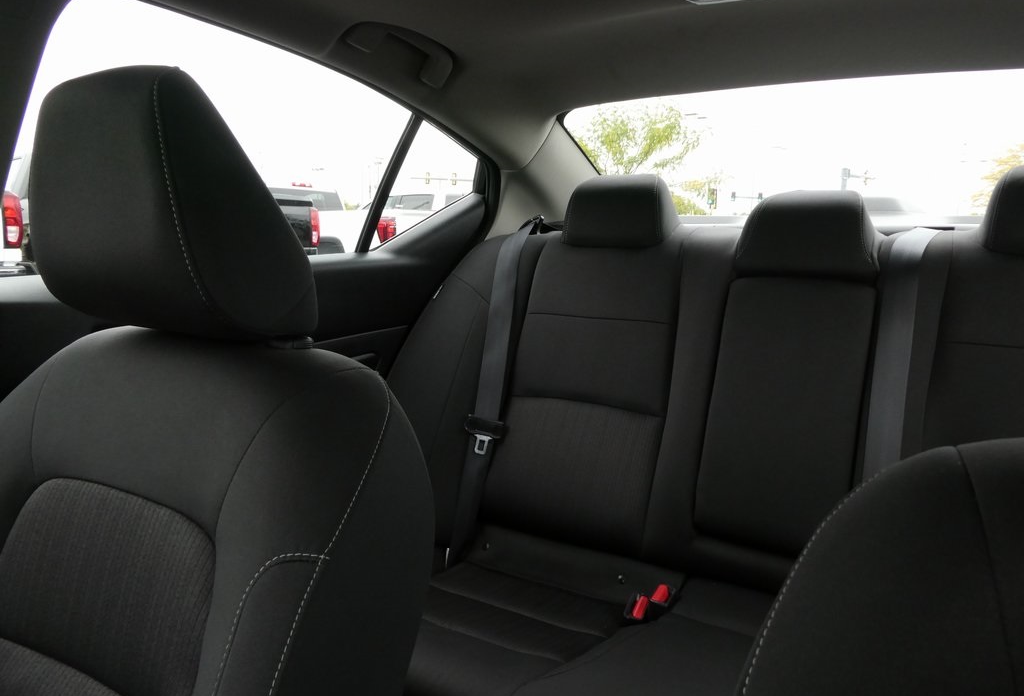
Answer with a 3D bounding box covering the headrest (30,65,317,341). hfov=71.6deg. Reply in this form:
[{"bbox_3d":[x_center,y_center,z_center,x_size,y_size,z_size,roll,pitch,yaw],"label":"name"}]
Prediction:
[{"bbox_3d":[-0.299,-0.106,0.585,0.240,0.195,0.145,5,10,30],"label":"headrest"}]

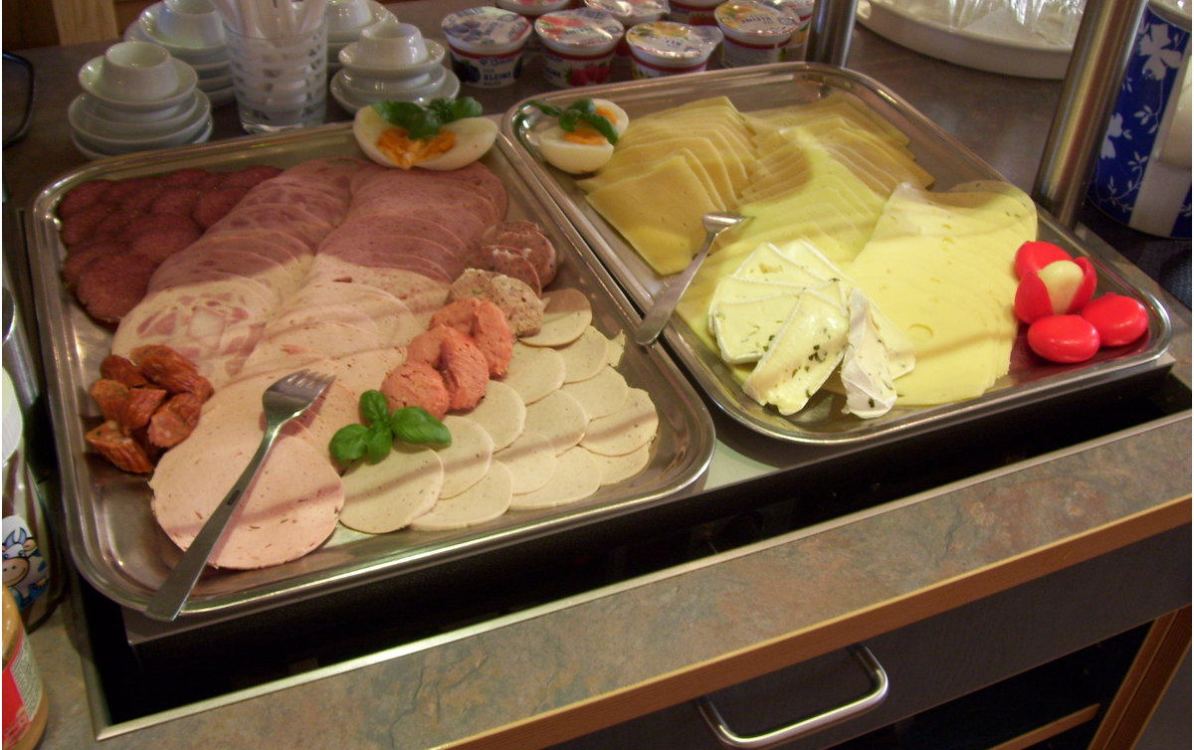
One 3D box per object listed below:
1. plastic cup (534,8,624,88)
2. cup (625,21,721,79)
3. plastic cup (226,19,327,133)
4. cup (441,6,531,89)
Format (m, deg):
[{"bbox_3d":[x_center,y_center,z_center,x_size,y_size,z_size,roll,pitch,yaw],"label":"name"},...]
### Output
[{"bbox_3d":[-0.015,-0.265,1.016,0.073,0.043,0.073,3,37,-2],"label":"plastic cup"},{"bbox_3d":[0.059,-0.257,1.013,0.073,0.043,0.073,3,37,-2],"label":"cup"},{"bbox_3d":[-0.234,-0.226,0.916,0.074,0.077,0.074,3,37,-2],"label":"plastic cup"},{"bbox_3d":[-0.089,-0.263,1.006,0.073,0.043,0.073,3,37,-2],"label":"cup"}]

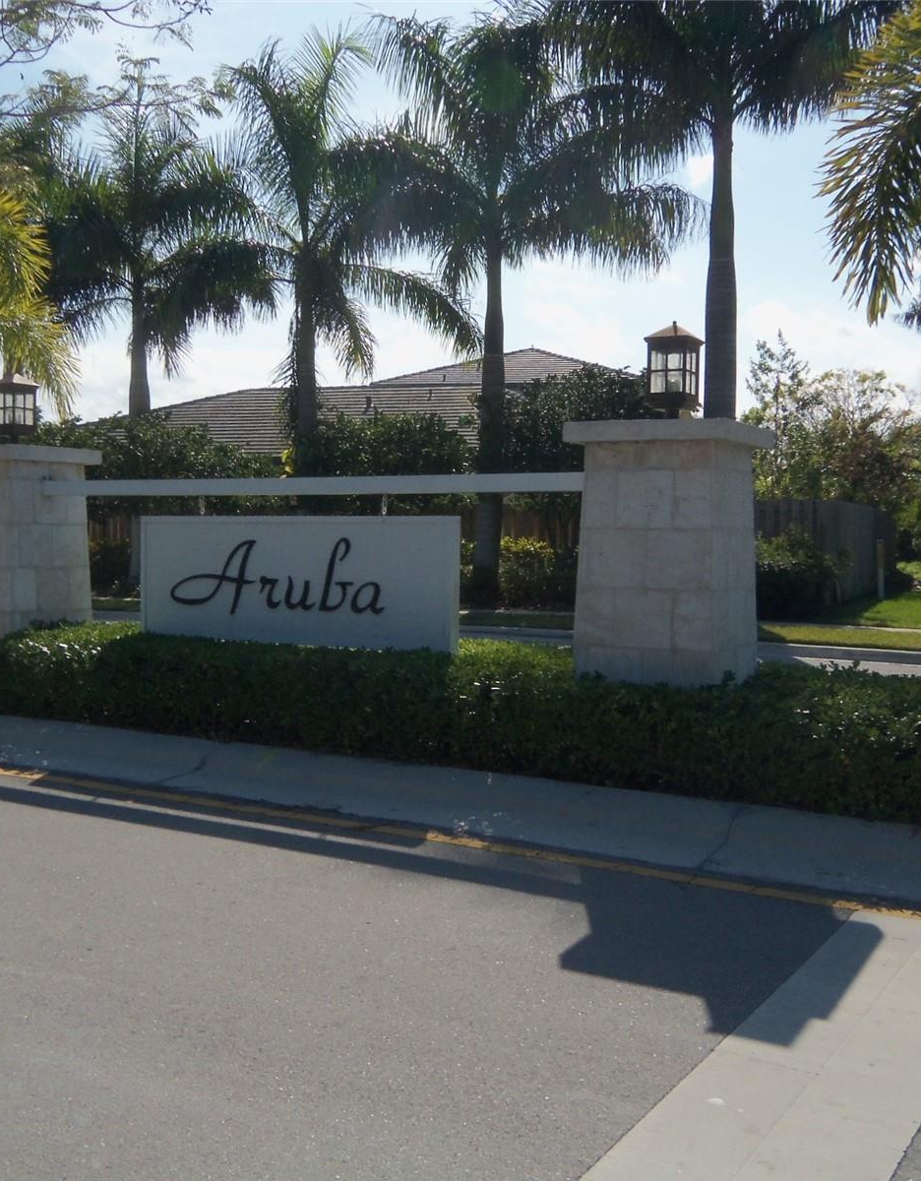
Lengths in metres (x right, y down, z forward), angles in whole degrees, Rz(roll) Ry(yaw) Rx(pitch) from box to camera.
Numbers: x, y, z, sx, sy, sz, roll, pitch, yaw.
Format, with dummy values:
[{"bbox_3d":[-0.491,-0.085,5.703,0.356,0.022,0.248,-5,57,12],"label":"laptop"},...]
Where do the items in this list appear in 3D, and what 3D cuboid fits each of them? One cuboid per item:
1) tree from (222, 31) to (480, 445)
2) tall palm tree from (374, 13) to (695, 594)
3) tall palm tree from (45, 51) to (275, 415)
[{"bbox_3d":[-2.355,-5.559,26.079,5.200,11.562,5.000,0,3,-5],"label":"tree"},{"bbox_3d":[1.058,-4.778,21.997,5.900,9.943,5.700,1,3,0],"label":"tall palm tree"},{"bbox_3d":[-6.413,-5.346,25.978,5.100,10.562,5.100,1,3,0],"label":"tall palm tree"}]

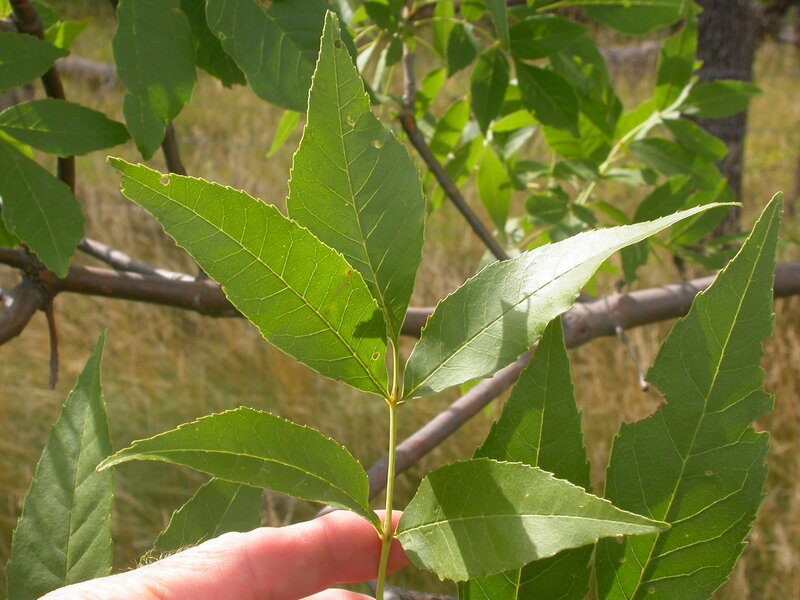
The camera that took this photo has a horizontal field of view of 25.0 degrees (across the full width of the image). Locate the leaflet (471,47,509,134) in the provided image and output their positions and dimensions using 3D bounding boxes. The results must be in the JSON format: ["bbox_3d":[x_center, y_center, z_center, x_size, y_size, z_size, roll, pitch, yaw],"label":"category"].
[{"bbox_3d":[0.053,-0.123,1.060,0.021,0.053,0.014,8,6,0],"label":"leaflet"}]

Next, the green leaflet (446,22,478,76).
[{"bbox_3d":[0.037,-0.147,1.060,0.018,0.032,0.011,12,6,6],"label":"green leaflet"}]

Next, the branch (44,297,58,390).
[{"bbox_3d":[-0.149,0.019,0.770,0.005,0.038,0.006,-3,7,0],"label":"branch"}]

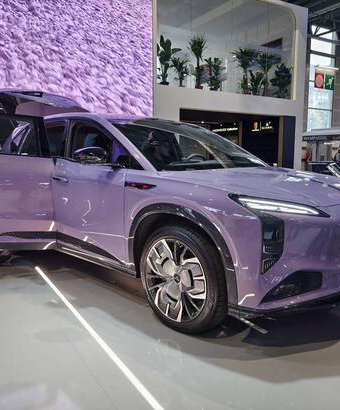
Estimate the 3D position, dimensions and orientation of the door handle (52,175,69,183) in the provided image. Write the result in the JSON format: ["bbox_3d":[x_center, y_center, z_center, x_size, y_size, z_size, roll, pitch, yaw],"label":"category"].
[{"bbox_3d":[-0.977,-0.228,3.243,0.250,0.035,0.040,7,11,44],"label":"door handle"}]

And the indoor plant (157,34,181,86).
[{"bbox_3d":[-0.030,-3.585,9.049,0.611,1.241,0.581,-5,9,-30],"label":"indoor plant"}]

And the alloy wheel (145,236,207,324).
[{"bbox_3d":[0.086,0.485,2.422,0.555,0.555,0.200,7,11,44],"label":"alloy wheel"}]

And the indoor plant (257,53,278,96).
[{"bbox_3d":[2.849,-3.842,10.799,0.630,1.300,0.598,-5,9,-30],"label":"indoor plant"}]

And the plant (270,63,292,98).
[{"bbox_3d":[3.342,-3.751,11.048,0.645,1.097,0.613,-5,9,-30],"label":"plant"}]

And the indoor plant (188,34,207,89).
[{"bbox_3d":[0.712,-3.704,9.478,0.502,1.396,0.477,0,8,0],"label":"indoor plant"}]

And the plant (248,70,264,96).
[{"bbox_3d":[2.477,-3.498,10.564,0.450,0.774,0.427,0,8,0],"label":"plant"}]

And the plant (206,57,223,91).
[{"bbox_3d":[1.194,-3.509,9.793,0.468,0.928,0.445,0,8,0],"label":"plant"}]

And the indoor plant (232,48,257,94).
[{"bbox_3d":[2.110,-3.772,10.366,0.714,1.305,0.679,0,8,0],"label":"indoor plant"}]

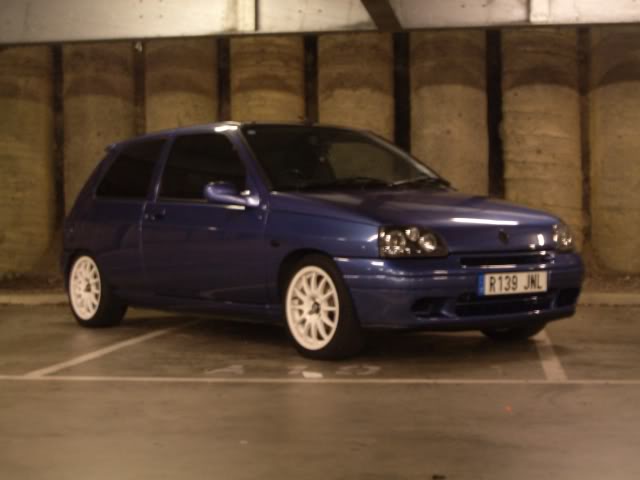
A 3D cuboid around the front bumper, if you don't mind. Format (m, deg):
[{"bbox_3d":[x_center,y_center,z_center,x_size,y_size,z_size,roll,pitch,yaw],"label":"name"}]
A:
[{"bbox_3d":[0.843,0.250,5.977,1.600,0.380,0.500,-2,2,-39],"label":"front bumper"}]

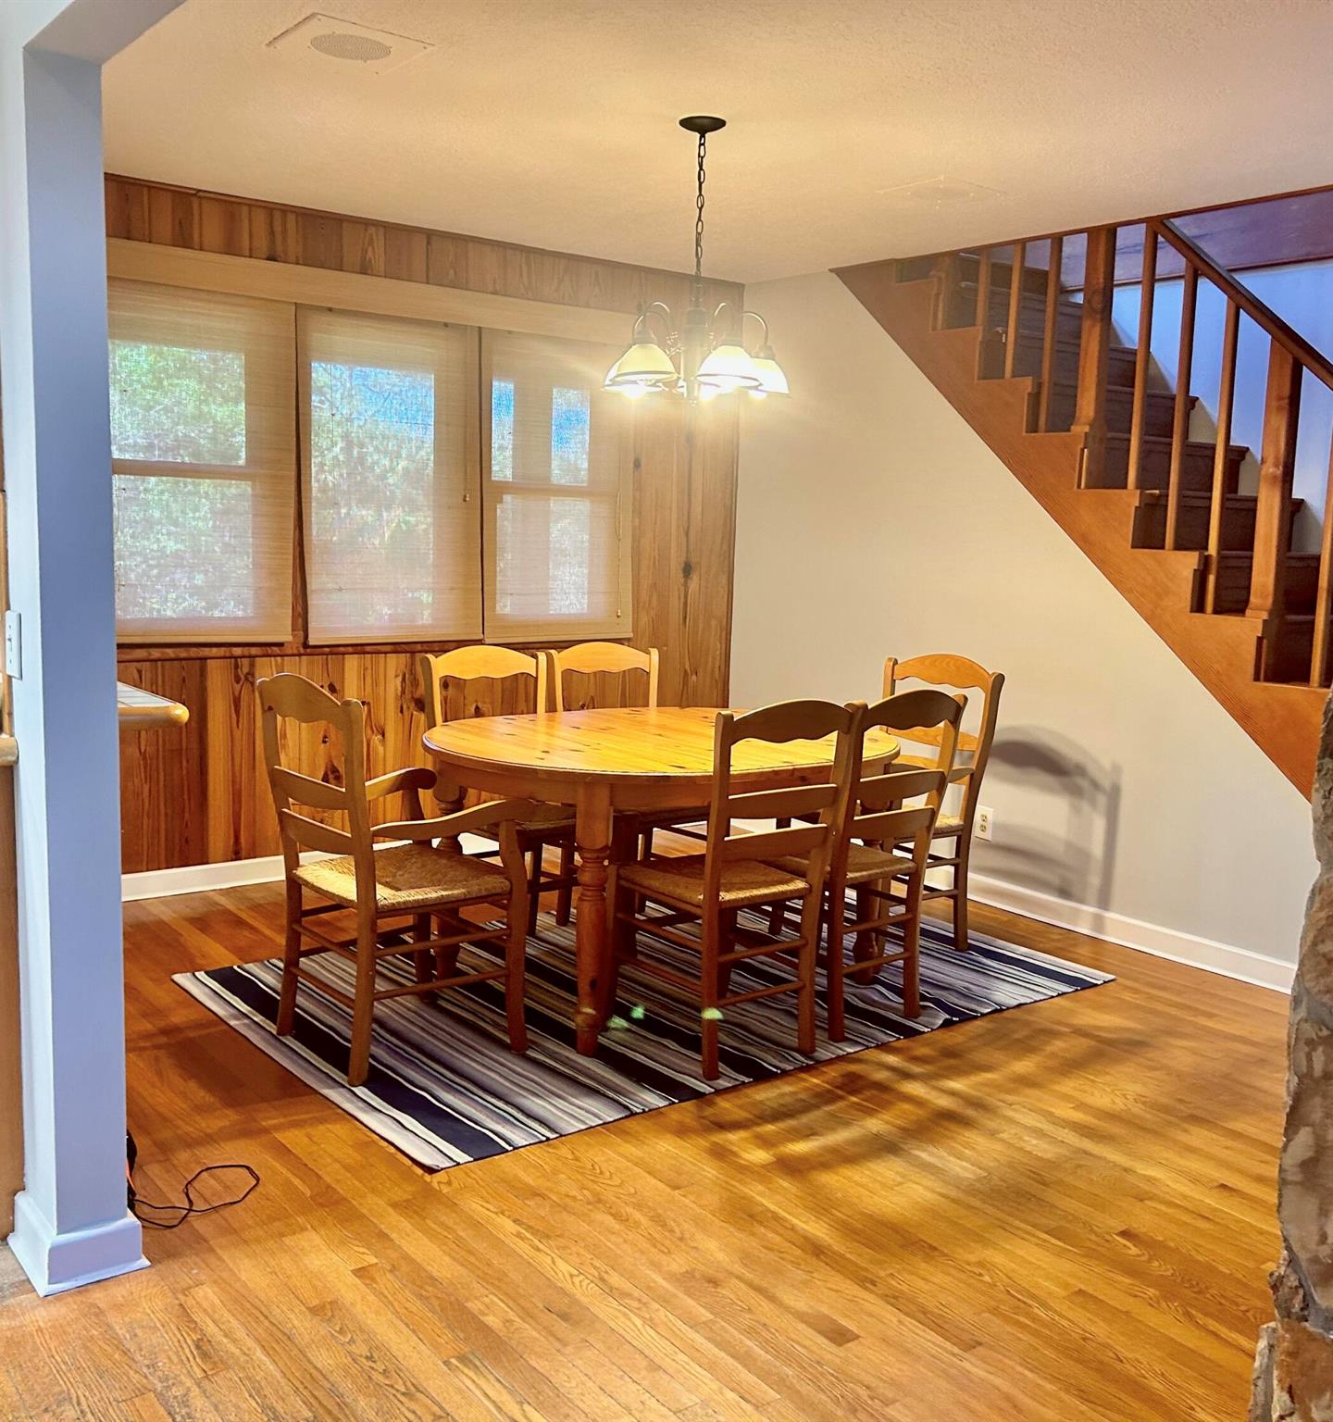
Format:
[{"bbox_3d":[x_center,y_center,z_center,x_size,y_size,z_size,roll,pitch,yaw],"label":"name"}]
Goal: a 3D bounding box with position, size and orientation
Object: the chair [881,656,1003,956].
[{"bbox_3d":[0.733,0.302,4.770,0.550,0.960,0.560,-4,10,-37],"label":"chair"}]

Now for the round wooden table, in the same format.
[{"bbox_3d":[-0.012,0.445,4.299,1.490,0.747,1.140,-4,10,-37],"label":"round wooden table"}]

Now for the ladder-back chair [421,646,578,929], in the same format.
[{"bbox_3d":[-0.427,0.304,4.389,0.450,0.965,0.540,-4,10,-37],"label":"ladder-back chair"}]

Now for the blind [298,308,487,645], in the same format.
[{"bbox_3d":[-1.004,-0.854,5.317,0.740,1.220,0.050,-4,10,-37],"label":"blind"}]

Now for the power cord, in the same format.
[{"bbox_3d":[-0.948,0.883,2.833,0.310,0.200,0.230,-4,10,-37],"label":"power cord"}]

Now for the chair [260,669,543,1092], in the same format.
[{"bbox_3d":[-0.695,0.387,3.671,0.540,0.975,0.545,-4,10,-40],"label":"chair"}]

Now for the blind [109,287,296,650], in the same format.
[{"bbox_3d":[-1.604,-0.827,4.856,0.740,1.200,0.050,-4,10,-37],"label":"blind"}]

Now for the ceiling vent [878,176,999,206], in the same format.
[{"bbox_3d":[0.850,-1.596,4.423,0.290,0.020,0.290,-4,10,-37],"label":"ceiling vent"}]

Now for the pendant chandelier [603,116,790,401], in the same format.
[{"bbox_3d":[0.085,-1.187,3.778,0.520,0.720,0.520,2,8,0],"label":"pendant chandelier"}]

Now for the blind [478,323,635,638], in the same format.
[{"bbox_3d":[-0.426,-0.889,5.744,0.725,1.230,0.050,-4,10,-37],"label":"blind"}]

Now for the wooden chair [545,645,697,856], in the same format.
[{"bbox_3d":[-0.075,0.283,4.699,0.470,0.955,0.530,-4,10,-37],"label":"wooden chair"}]

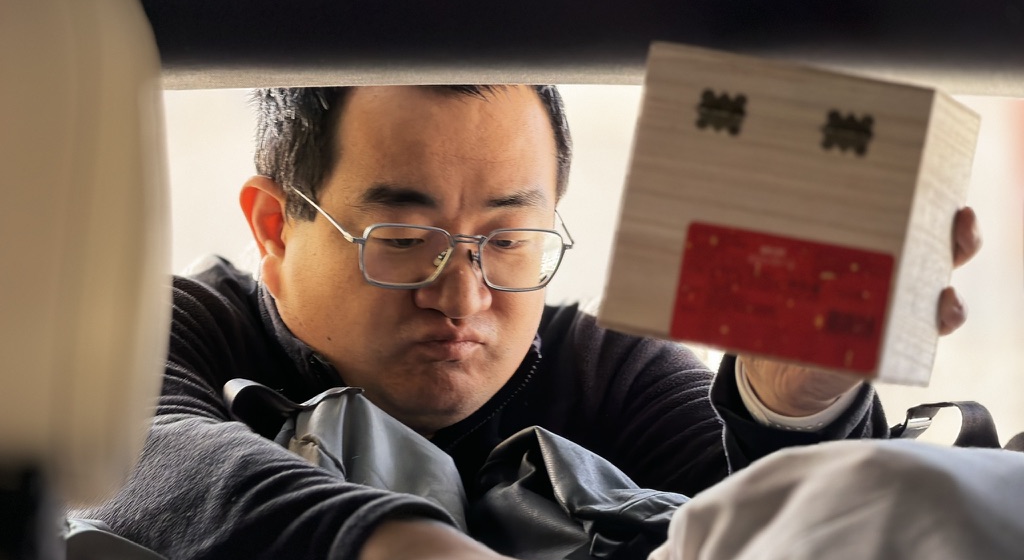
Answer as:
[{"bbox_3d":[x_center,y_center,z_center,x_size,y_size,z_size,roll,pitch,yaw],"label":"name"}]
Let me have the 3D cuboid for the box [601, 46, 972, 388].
[{"bbox_3d":[0.155,-0.034,1.624,0.156,0.155,0.134,11,1,19],"label":"box"}]

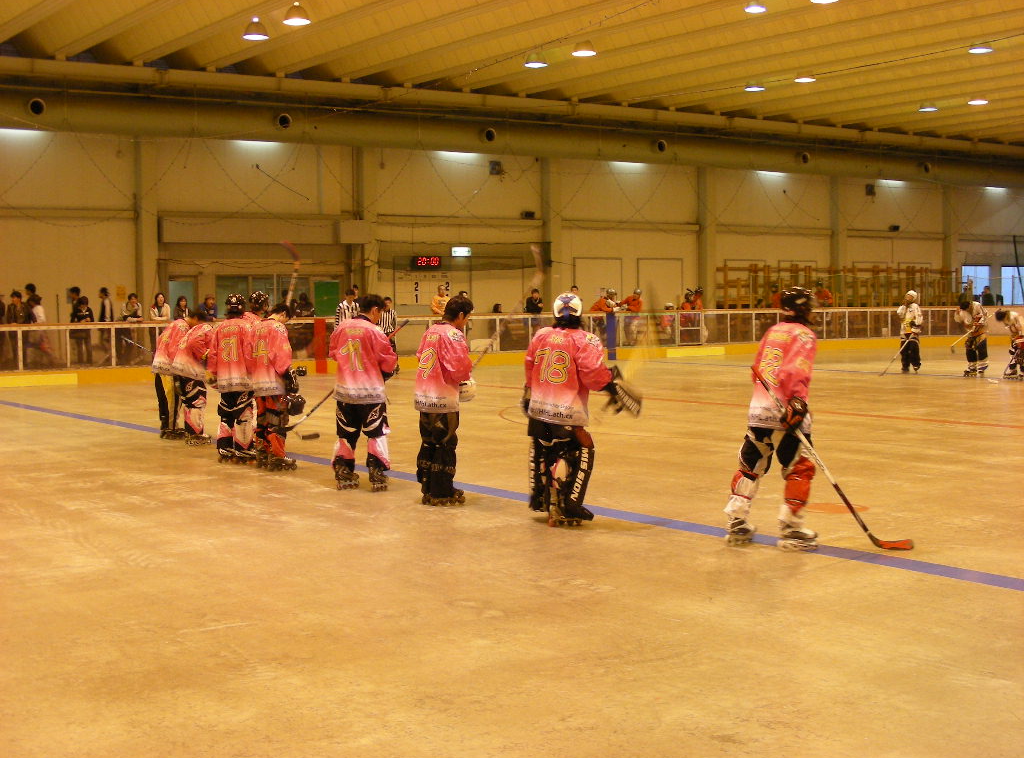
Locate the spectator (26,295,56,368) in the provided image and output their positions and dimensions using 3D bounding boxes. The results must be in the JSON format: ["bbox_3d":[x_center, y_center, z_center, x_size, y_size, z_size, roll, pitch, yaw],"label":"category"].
[{"bbox_3d":[-9.874,-0.969,29.681,0.500,1.612,0.460,-3,4,-36],"label":"spectator"}]

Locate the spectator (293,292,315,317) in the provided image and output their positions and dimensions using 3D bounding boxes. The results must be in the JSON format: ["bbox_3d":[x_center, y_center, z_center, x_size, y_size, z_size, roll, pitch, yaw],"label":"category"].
[{"bbox_3d":[-4.917,-1.298,33.677,0.500,1.530,0.400,-2,4,-28],"label":"spectator"}]

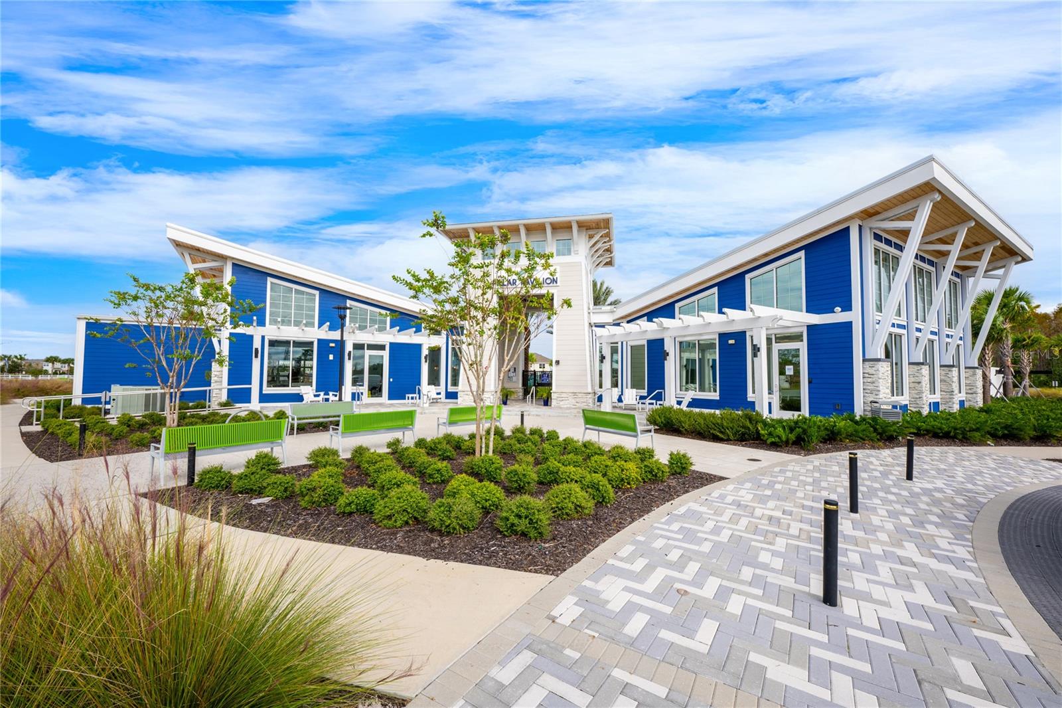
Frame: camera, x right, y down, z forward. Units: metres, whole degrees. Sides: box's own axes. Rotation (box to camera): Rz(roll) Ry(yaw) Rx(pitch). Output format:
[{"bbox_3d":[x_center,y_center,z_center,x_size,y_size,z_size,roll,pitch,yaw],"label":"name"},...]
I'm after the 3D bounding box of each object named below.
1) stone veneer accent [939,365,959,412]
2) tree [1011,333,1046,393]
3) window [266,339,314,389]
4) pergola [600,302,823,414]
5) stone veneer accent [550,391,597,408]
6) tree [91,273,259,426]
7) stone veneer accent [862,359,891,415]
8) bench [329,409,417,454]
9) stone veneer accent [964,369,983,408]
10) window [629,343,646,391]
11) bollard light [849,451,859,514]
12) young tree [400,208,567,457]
[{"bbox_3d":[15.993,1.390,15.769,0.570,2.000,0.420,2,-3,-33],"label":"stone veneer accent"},{"bbox_3d":[43.445,0.831,36.000,2.000,5.500,2.000,3,-3,-40],"label":"tree"},{"bbox_3d":[-10.398,0.432,17.840,1.800,2.080,0.120,2,-3,-33],"label":"window"},{"bbox_3d":[5.557,0.552,14.397,3.150,3.340,7.100,2,-3,-33],"label":"pergola"},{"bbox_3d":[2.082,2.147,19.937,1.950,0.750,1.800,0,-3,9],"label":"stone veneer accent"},{"bbox_3d":[-10.925,-0.107,12.862,4.000,4.800,3.900,3,-3,-40],"label":"tree"},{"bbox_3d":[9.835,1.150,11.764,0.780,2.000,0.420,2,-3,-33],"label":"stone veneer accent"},{"bbox_3d":[-3.622,1.777,9.631,0.660,0.870,1.790,-2,-4,44],"label":"bench"},{"bbox_3d":[20.650,1.620,19.250,0.800,2.000,0.450,2,-3,-34],"label":"stone veneer accent"},{"bbox_3d":[4.927,0.594,19.080,0.140,2.280,1.080,2,-3,-34],"label":"window"},{"bbox_3d":[4.445,1.785,5.700,0.092,0.800,0.092,-1,-3,37],"label":"bollard light"},{"bbox_3d":[-1.034,-0.431,8.950,3.600,5.200,3.400,1,-3,0],"label":"young tree"}]

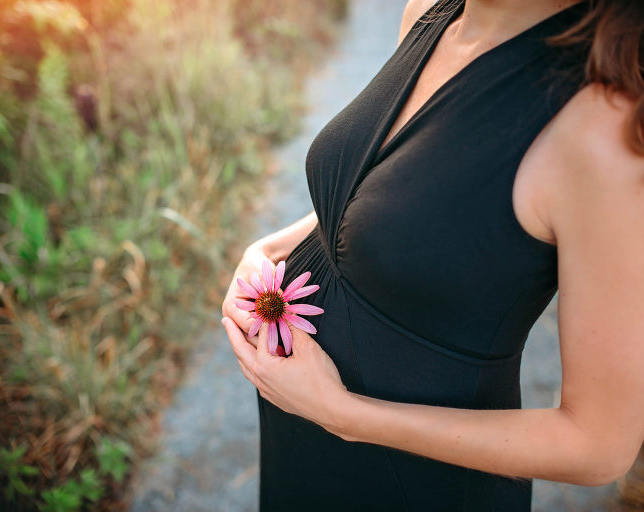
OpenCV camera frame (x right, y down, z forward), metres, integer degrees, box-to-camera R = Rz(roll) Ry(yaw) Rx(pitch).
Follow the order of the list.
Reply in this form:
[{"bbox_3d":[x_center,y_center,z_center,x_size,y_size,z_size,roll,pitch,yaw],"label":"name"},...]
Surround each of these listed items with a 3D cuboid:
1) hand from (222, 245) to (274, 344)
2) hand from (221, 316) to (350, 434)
[{"bbox_3d":[-0.076,0.044,0.830,0.060,0.080,0.115,16,57,-12],"label":"hand"},{"bbox_3d":[-0.033,0.121,0.790,0.160,0.080,0.060,39,16,17],"label":"hand"}]

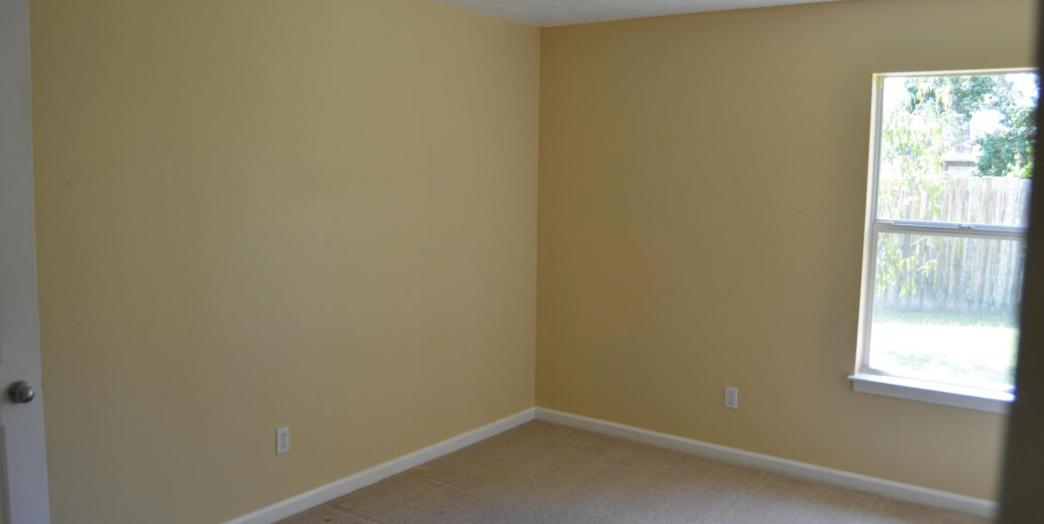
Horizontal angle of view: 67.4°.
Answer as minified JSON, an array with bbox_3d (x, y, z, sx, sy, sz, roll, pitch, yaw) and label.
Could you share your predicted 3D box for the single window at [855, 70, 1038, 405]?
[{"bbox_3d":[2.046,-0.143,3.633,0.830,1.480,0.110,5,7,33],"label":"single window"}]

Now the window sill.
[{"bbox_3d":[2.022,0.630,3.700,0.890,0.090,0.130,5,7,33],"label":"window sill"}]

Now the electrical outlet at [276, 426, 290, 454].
[{"bbox_3d":[-1.048,0.787,3.445,0.012,0.114,0.071,5,7,37],"label":"electrical outlet"}]

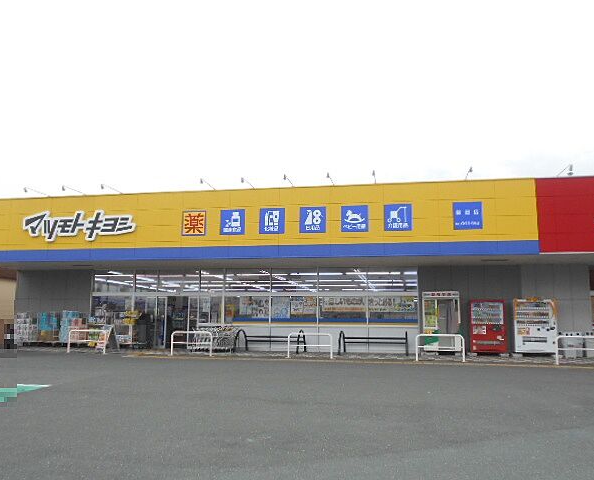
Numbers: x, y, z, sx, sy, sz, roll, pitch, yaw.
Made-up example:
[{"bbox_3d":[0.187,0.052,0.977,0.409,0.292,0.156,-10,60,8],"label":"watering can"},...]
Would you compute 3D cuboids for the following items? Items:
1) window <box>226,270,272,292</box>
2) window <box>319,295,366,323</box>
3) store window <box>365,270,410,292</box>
[{"bbox_3d":[-1.917,1.599,21.813,1.894,0.970,0.080,-1,-7,11],"label":"window"},{"bbox_3d":[1.740,2.620,20.987,1.820,1.070,0.080,-1,-7,11],"label":"window"},{"bbox_3d":[3.493,1.527,20.781,1.719,0.916,0.080,-1,-7,11],"label":"store window"}]

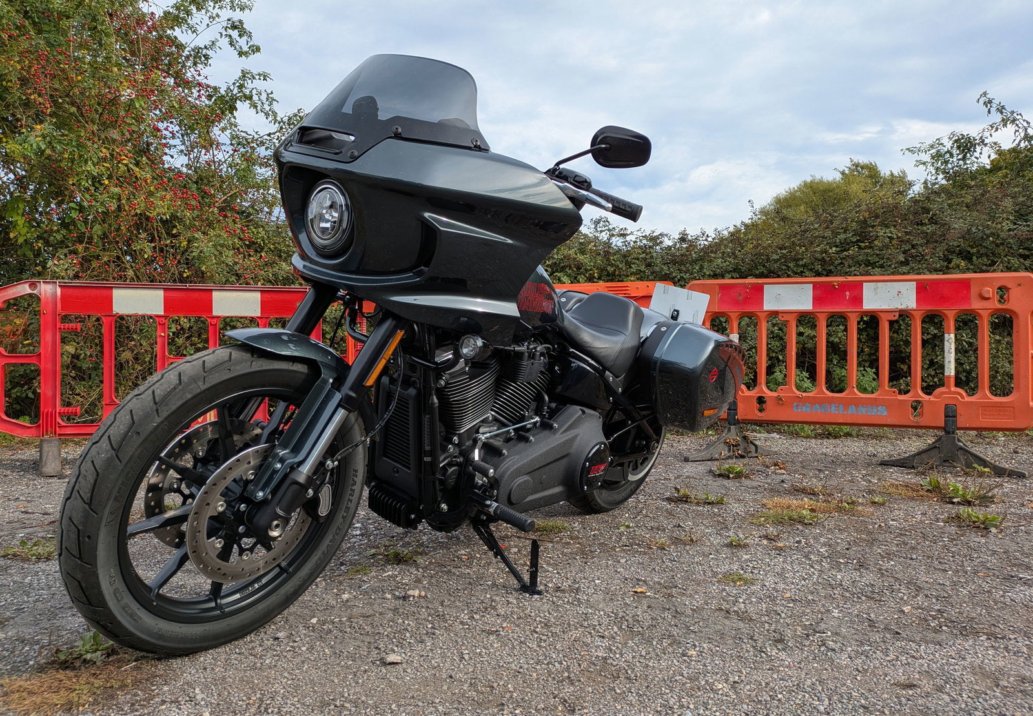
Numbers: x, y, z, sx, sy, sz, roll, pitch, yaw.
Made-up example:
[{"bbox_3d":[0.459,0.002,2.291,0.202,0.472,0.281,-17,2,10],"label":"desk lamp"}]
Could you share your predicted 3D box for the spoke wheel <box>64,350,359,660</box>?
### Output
[{"bbox_3d":[-0.604,0.301,1.599,0.110,0.676,0.676,18,12,36],"label":"spoke wheel"}]

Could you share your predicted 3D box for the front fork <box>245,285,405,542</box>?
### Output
[{"bbox_3d":[-0.430,-0.003,1.698,0.310,0.790,0.125,18,-16,36],"label":"front fork"}]

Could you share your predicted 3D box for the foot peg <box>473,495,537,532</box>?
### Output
[{"bbox_3d":[-0.031,0.403,1.956,0.190,0.052,0.052,18,12,36],"label":"foot peg"}]

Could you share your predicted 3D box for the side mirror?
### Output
[{"bbox_3d":[0.241,-0.483,1.710,0.140,0.092,0.045,16,11,28],"label":"side mirror"}]

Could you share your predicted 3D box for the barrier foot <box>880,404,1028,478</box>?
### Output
[{"bbox_3d":[2.234,0.405,3.832,0.650,0.320,0.120,1,2,31],"label":"barrier foot"}]

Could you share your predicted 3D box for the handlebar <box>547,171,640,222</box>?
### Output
[{"bbox_3d":[-0.094,-0.464,1.943,0.860,0.130,0.250,18,12,36],"label":"handlebar"}]

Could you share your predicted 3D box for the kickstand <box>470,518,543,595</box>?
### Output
[{"bbox_3d":[-0.026,0.534,2.019,0.220,0.160,0.075,1,2,38],"label":"kickstand"}]

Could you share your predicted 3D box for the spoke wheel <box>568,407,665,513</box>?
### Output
[{"bbox_3d":[0.379,0.275,2.880,0.180,0.658,0.658,18,12,36],"label":"spoke wheel"}]

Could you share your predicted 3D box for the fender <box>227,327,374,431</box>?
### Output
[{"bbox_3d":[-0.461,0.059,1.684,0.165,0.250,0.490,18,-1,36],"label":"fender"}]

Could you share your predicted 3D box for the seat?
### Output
[{"bbox_3d":[0.211,-0.100,2.501,0.330,0.260,0.430,18,12,36],"label":"seat"}]

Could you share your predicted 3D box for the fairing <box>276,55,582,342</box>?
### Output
[{"bbox_3d":[-0.265,-0.381,1.755,0.740,0.600,0.550,18,12,36],"label":"fairing"}]

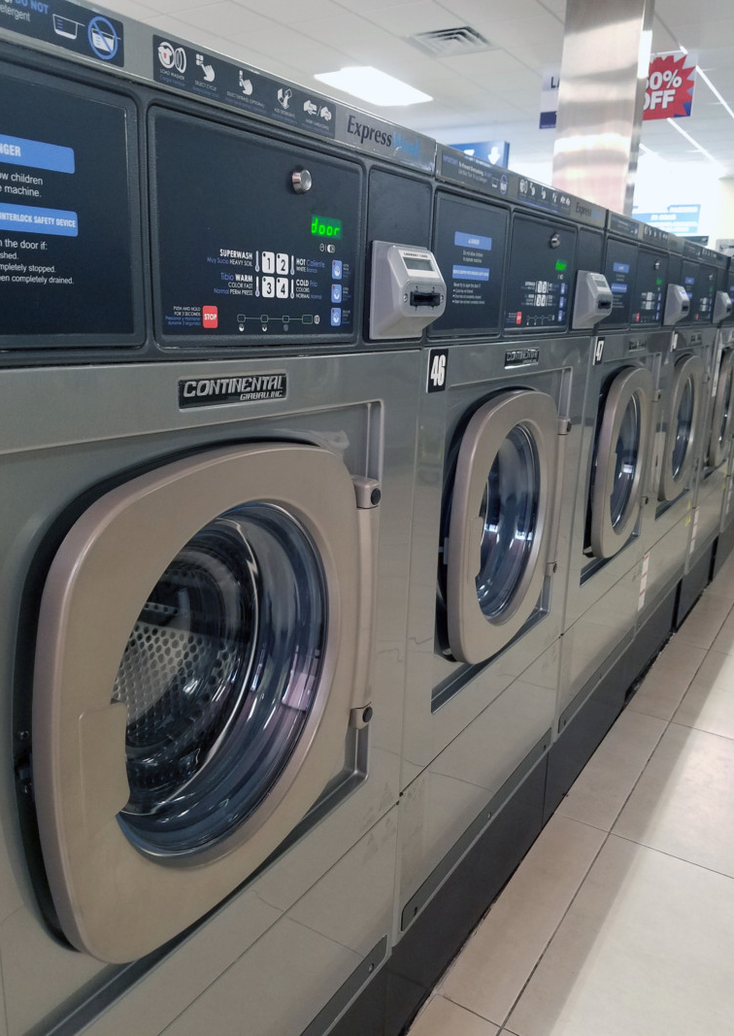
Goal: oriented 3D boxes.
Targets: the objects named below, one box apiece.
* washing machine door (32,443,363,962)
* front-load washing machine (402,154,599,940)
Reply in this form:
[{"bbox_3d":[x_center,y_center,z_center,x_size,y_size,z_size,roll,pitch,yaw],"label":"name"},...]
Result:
[{"bbox_3d":[-0.146,0.154,0.743,0.070,0.440,0.430,10,17,26],"label":"washing machine door"},{"bbox_3d":[-0.055,-0.021,1.496,0.760,1.117,0.677,11,18,31],"label":"front-load washing machine"}]

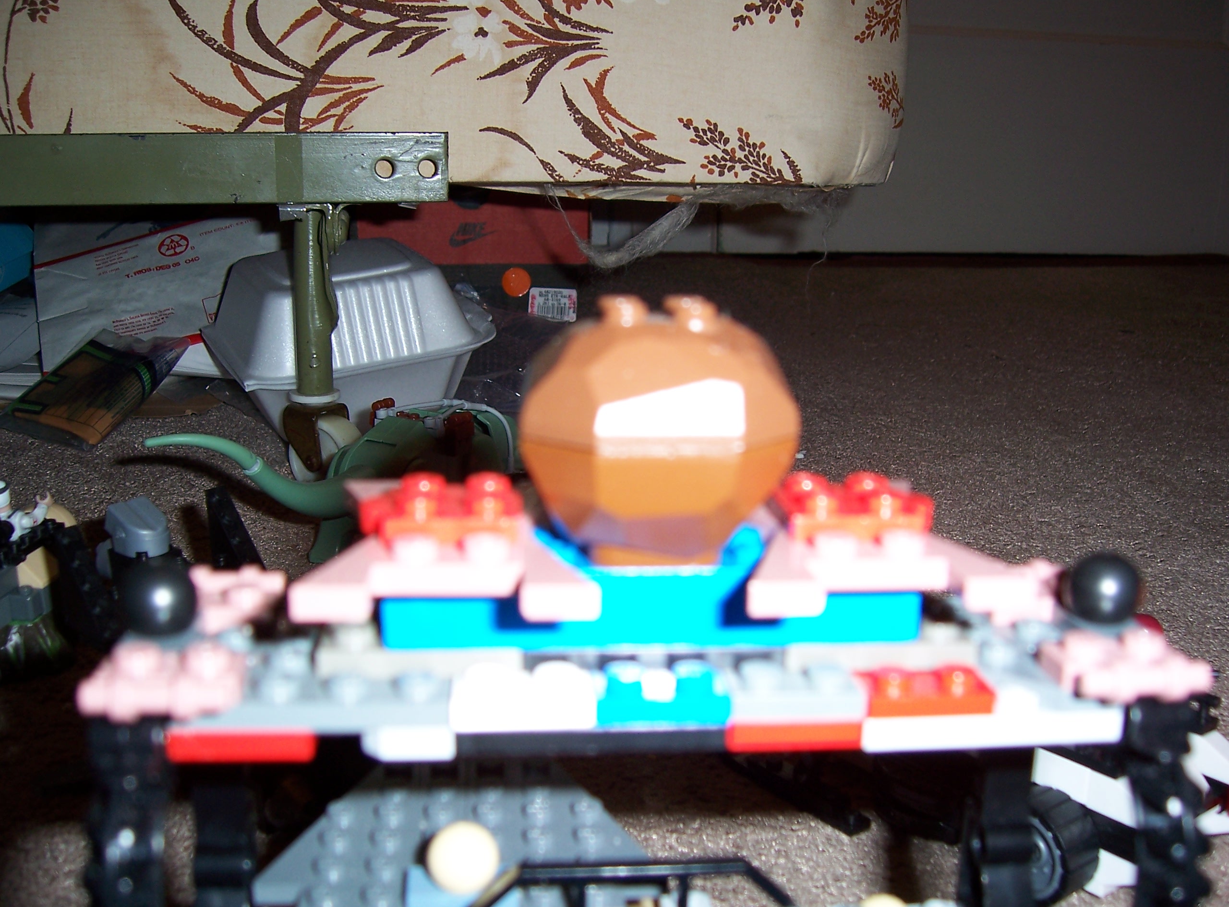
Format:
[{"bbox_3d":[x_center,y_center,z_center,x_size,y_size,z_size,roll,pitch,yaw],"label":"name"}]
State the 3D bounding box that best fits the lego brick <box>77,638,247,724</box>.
[{"bbox_3d":[-0.051,0.026,0.144,0.017,0.005,0.011,0,12,-6],"label":"lego brick"}]

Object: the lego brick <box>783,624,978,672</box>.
[{"bbox_3d":[0.033,0.024,0.162,0.024,0.005,0.009,0,12,-6],"label":"lego brick"}]

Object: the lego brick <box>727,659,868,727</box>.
[{"bbox_3d":[0.021,0.028,0.154,0.016,0.005,0.010,0,12,-6],"label":"lego brick"}]

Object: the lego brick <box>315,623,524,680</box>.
[{"bbox_3d":[-0.023,0.023,0.155,0.024,0.005,0.008,0,15,-6],"label":"lego brick"}]

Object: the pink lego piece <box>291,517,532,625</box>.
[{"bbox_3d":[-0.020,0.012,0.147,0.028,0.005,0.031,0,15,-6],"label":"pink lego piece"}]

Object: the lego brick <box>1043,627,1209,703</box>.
[{"bbox_3d":[0.062,0.026,0.156,0.016,0.005,0.012,-1,12,-12],"label":"lego brick"}]

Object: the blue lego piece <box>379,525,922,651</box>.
[{"bbox_3d":[0.004,0.016,0.161,0.064,0.010,0.018,0,15,-6],"label":"blue lego piece"}]

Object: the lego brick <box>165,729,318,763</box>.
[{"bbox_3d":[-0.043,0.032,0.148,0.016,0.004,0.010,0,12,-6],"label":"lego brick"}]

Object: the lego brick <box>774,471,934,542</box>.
[{"bbox_3d":[0.029,0.007,0.160,0.018,0.005,0.016,0,15,-6],"label":"lego brick"}]

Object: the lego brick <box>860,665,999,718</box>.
[{"bbox_3d":[0.037,0.028,0.154,0.016,0.005,0.008,0,15,-6],"label":"lego brick"}]

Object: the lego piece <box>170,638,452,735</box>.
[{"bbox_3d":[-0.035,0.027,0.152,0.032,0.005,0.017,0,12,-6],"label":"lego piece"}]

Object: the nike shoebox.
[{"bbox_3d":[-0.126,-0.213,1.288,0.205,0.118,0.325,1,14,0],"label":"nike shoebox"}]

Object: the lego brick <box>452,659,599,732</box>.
[{"bbox_3d":[-0.011,0.028,0.149,0.016,0.005,0.008,0,15,-6],"label":"lego brick"}]

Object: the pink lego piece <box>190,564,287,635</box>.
[{"bbox_3d":[-0.050,0.019,0.171,0.012,0.005,0.012,0,12,-6],"label":"pink lego piece"}]

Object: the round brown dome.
[{"bbox_3d":[0.005,-0.002,0.155,0.032,0.032,0.032,2,15,0],"label":"round brown dome"}]

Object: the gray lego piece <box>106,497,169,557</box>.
[{"bbox_3d":[-0.135,0.021,0.362,0.016,0.009,0.022,-7,15,-34],"label":"gray lego piece"}]

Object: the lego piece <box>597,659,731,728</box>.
[{"bbox_3d":[0.005,0.028,0.152,0.016,0.005,0.010,0,12,-6],"label":"lego piece"}]

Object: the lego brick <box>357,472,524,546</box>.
[{"bbox_3d":[-0.020,0.007,0.155,0.018,0.005,0.016,0,15,-6],"label":"lego brick"}]

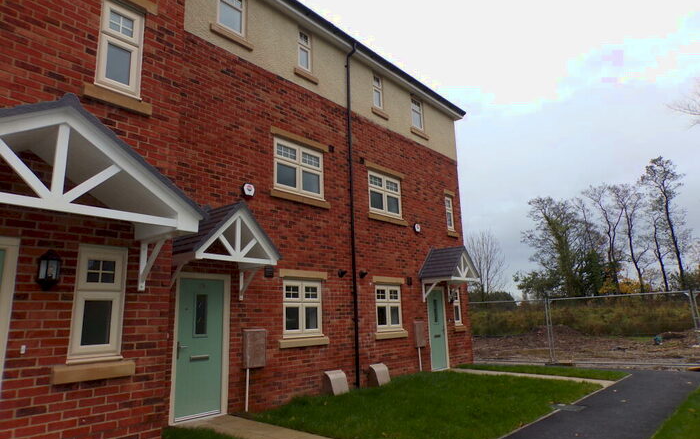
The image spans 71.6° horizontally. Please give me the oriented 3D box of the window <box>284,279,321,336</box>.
[{"bbox_3d":[-0.900,1.644,8.944,0.080,1.024,1.045,-10,-14,38],"label":"window"}]

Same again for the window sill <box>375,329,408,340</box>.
[{"bbox_3d":[0.902,2.599,10.895,0.150,0.143,1.250,-10,-14,38],"label":"window sill"}]

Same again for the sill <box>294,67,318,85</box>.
[{"bbox_3d":[-0.924,-2.912,9.867,0.145,0.135,0.690,-10,-14,38],"label":"sill"}]

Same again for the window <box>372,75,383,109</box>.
[{"bbox_3d":[0.654,-3.124,11.911,0.090,0.880,0.430,-11,-15,39],"label":"window"}]

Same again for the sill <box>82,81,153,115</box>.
[{"bbox_3d":[-2.372,-1.200,4.935,0.130,0.131,0.676,-11,-15,39],"label":"sill"}]

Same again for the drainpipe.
[{"bbox_3d":[0.109,-0.339,10.222,0.280,7.445,0.100,-11,-15,39],"label":"drainpipe"}]

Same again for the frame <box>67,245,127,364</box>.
[{"bbox_3d":[-2.349,0.776,4.546,0.090,1.060,0.450,-11,-15,39],"label":"frame"}]

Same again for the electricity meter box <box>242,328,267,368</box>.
[{"bbox_3d":[-1.535,2.073,7.824,0.120,0.587,0.400,-11,-15,39],"label":"electricity meter box"}]

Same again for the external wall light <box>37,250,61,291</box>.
[{"bbox_3d":[-2.495,0.422,4.022,0.210,0.321,0.165,-11,-15,39],"label":"external wall light"}]

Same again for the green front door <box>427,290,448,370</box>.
[{"bbox_3d":[2.213,2.753,12.391,0.100,2.080,0.920,-11,-15,39],"label":"green front door"}]

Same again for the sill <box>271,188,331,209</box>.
[{"bbox_3d":[-0.947,-0.377,9.259,0.150,0.142,1.590,-10,-14,38],"label":"sill"}]

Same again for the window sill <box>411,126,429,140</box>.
[{"bbox_3d":[1.827,-2.286,13.013,0.140,0.130,0.870,-11,-15,39],"label":"window sill"}]

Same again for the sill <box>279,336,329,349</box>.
[{"bbox_3d":[-0.844,2.219,8.752,0.140,0.135,1.220,-11,-15,39],"label":"sill"}]

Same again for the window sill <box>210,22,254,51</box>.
[{"bbox_3d":[-2.082,-3.180,8.510,0.145,0.130,0.885,-11,-15,39],"label":"window sill"}]

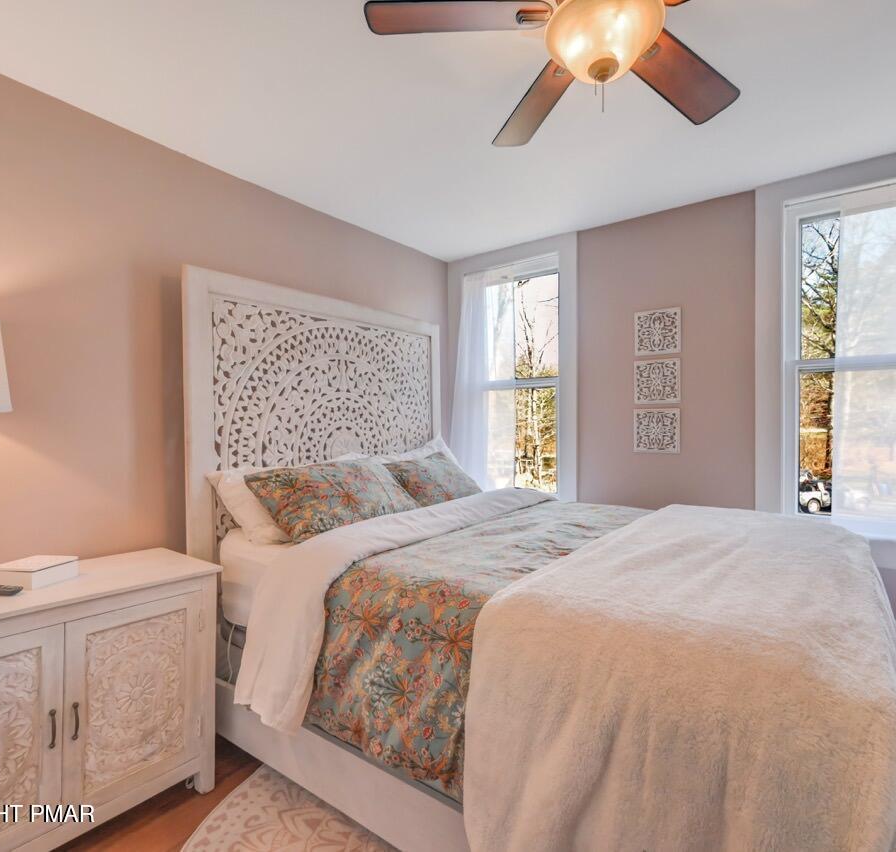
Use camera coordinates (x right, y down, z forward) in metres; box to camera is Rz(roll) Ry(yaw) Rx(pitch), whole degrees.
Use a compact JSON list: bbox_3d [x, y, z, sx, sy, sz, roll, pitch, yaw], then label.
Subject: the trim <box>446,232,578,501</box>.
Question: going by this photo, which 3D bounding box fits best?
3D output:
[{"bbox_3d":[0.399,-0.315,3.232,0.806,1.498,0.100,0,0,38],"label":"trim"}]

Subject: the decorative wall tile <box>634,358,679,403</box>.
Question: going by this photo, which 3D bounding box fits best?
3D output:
[{"bbox_3d":[1.107,-0.232,2.630,0.231,0.233,0.016,0,0,38],"label":"decorative wall tile"}]

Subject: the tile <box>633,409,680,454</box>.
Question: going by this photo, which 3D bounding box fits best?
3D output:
[{"bbox_3d":[1.104,0.026,2.629,0.231,0.233,0.016,0,0,38],"label":"tile"}]

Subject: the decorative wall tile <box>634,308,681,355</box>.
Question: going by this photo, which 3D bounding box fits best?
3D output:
[{"bbox_3d":[1.109,-0.495,2.631,0.231,0.234,0.016,0,0,38],"label":"decorative wall tile"}]

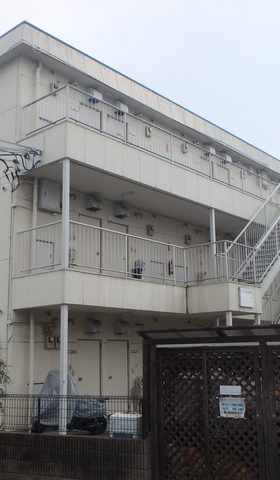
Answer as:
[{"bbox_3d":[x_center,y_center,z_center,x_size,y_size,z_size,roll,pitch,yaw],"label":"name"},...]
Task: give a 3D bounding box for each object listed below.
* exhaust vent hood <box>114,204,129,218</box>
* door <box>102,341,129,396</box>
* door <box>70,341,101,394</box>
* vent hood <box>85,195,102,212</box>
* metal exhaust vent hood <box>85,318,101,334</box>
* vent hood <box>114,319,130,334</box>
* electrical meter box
[{"bbox_3d":[-0.488,-0.789,14.267,0.270,0.330,0.290,-11,-16,40],"label":"exhaust vent hood"},{"bbox_3d":[-0.530,3.431,13.432,0.080,1.820,0.800,-11,-16,40],"label":"door"},{"bbox_3d":[-1.188,3.285,12.695,0.080,1.820,0.800,-11,-16,40],"label":"door"},{"bbox_3d":[-1.157,-0.929,13.484,0.250,0.350,0.280,-11,-16,40],"label":"vent hood"},{"bbox_3d":[-1.162,2.135,13.275,0.250,0.320,0.300,-11,-16,40],"label":"metal exhaust vent hood"},{"bbox_3d":[-0.441,2.201,13.682,0.270,0.380,0.300,-11,-16,40],"label":"vent hood"},{"bbox_3d":[-2.068,-1.022,12.493,0.180,0.730,0.580,-11,-16,40],"label":"electrical meter box"}]

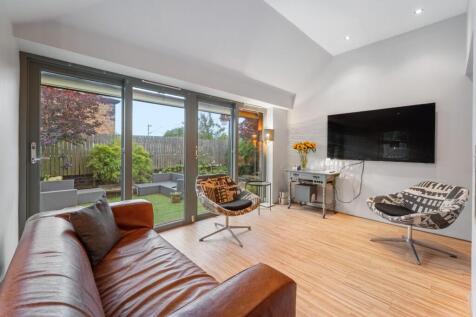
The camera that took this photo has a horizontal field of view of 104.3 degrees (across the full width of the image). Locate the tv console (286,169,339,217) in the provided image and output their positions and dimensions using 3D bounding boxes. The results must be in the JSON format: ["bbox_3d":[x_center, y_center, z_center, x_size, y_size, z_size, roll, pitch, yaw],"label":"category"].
[{"bbox_3d":[1.418,0.625,3.526,0.500,0.750,0.750,-1,2,-41],"label":"tv console"}]

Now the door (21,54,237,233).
[{"bbox_3d":[-1.040,-0.004,2.600,2.630,2.060,0.100,-1,2,-40],"label":"door"}]

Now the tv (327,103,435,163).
[{"bbox_3d":[2.210,-0.375,3.040,0.060,0.830,1.440,-1,2,-43],"label":"tv"}]

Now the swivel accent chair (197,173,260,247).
[{"bbox_3d":[-0.145,0.650,2.500,0.780,0.770,0.820,-1,2,-42],"label":"swivel accent chair"}]

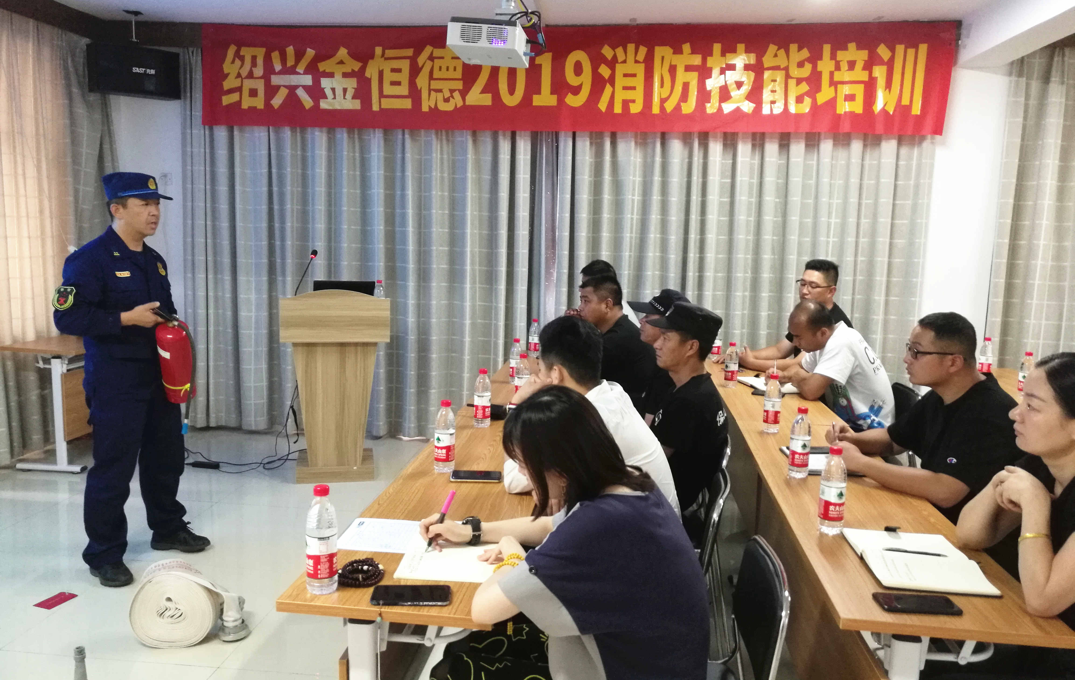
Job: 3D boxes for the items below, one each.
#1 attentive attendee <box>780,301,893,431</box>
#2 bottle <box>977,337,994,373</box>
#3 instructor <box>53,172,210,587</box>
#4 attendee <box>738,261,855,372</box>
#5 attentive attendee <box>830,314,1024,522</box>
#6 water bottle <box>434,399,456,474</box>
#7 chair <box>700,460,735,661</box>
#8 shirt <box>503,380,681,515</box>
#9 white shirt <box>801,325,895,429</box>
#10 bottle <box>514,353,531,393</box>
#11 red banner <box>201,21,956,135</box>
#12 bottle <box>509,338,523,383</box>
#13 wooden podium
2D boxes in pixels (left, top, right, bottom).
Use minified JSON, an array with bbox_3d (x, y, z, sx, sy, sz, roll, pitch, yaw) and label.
[{"bbox_3d":[1.454,0.396,4.187,0.680,1.200,0.540,4,8,20],"label":"attentive attendee"},{"bbox_3d":[2.523,0.102,4.712,0.066,0.221,0.066,2,8,6],"label":"bottle"},{"bbox_3d":[-1.721,0.135,3.607,0.490,1.700,0.540,4,8,19],"label":"instructor"},{"bbox_3d":[1.457,0.231,4.772,0.720,1.380,0.540,0,8,-9],"label":"attendee"},{"bbox_3d":[1.286,0.559,2.774,0.720,1.290,0.580,3,8,10],"label":"attentive attendee"},{"bbox_3d":[-0.299,0.311,2.724,0.064,0.231,0.064,2,8,6],"label":"water bottle"},{"bbox_3d":[0.341,0.785,2.756,0.520,0.800,0.460,3,8,10],"label":"chair"},{"bbox_3d":[0.225,0.428,2.793,0.560,0.590,0.520,4,8,18],"label":"shirt"},{"bbox_3d":[1.536,0.213,4.133,0.460,0.600,0.480,4,8,20],"label":"white shirt"},{"bbox_3d":[-0.063,0.178,3.746,0.064,0.231,0.064,2,8,6],"label":"bottle"},{"bbox_3d":[0.153,-1.718,5.485,4.920,0.690,0.030,2,8,6],"label":"red banner"},{"bbox_3d":[-0.109,0.108,4.255,0.064,0.231,0.064,2,8,6],"label":"bottle"},{"bbox_3d":[-1.231,0.250,5.137,0.645,1.155,0.480,0,8,-13],"label":"wooden podium"}]

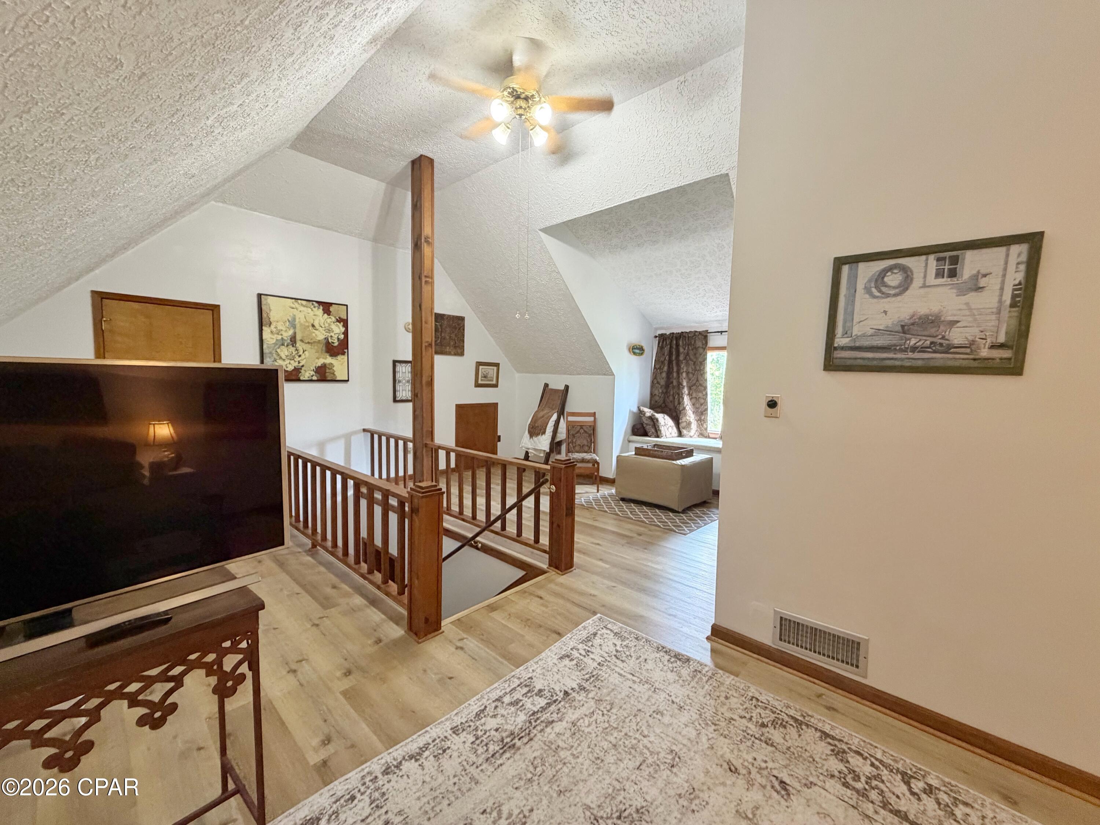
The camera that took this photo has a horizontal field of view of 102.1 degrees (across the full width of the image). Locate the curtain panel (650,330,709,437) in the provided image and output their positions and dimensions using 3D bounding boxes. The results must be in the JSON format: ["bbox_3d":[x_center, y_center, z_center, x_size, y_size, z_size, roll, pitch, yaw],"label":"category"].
[{"bbox_3d":[1.869,-0.427,6.498,0.909,1.505,0.120,6,7,42],"label":"curtain panel"}]

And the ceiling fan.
[{"bbox_3d":[-0.178,-2.057,2.828,1.175,0.545,1.175,6,7,42],"label":"ceiling fan"}]

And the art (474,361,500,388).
[{"bbox_3d":[-0.966,-0.576,6.918,0.030,0.396,0.465,6,7,42],"label":"art"}]

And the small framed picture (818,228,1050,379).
[{"bbox_3d":[1.528,-0.423,1.842,0.648,0.519,0.028,6,7,42],"label":"small framed picture"}]

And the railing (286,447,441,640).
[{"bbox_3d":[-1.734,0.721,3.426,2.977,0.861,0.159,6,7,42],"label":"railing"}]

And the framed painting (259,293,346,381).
[{"bbox_3d":[-2.701,-0.794,4.958,0.045,0.898,0.910,6,7,42],"label":"framed painting"}]

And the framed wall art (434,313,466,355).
[{"bbox_3d":[-1.451,-1.098,6.323,0.030,0.571,0.600,6,7,42],"label":"framed wall art"}]

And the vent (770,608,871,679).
[{"bbox_3d":[1.304,1.119,2.163,0.396,0.200,0.018,6,7,42],"label":"vent"}]

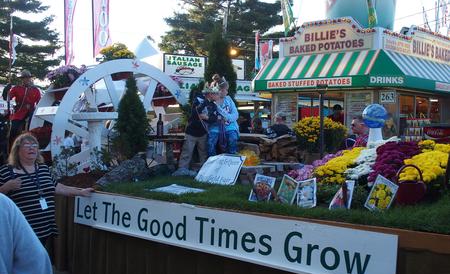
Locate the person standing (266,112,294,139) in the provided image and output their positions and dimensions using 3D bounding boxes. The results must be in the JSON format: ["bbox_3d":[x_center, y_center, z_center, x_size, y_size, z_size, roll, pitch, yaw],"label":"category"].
[{"bbox_3d":[1.010,0.420,9.200,0.420,1.730,0.540,0,1,-32],"label":"person standing"}]

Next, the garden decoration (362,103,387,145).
[{"bbox_3d":[1.510,-0.110,5.000,0.260,0.480,0.260,0,1,0],"label":"garden decoration"}]

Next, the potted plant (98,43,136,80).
[{"bbox_3d":[-1.360,-0.950,6.250,0.470,0.470,0.450,-1,1,-44],"label":"potted plant"}]

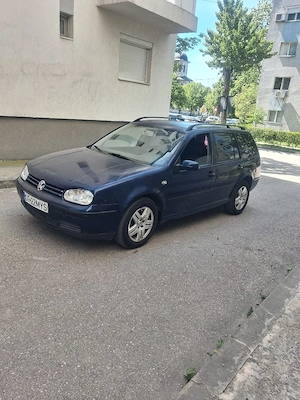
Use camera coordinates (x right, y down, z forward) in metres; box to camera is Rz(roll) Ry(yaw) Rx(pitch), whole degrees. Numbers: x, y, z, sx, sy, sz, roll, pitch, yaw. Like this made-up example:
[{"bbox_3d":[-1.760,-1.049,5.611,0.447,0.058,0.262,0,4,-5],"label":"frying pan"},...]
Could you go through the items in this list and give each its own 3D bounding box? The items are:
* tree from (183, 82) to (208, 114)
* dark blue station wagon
[{"bbox_3d":[7.583,-16.283,52.000,4.200,6.200,4.200,6,16,0],"label":"tree"},{"bbox_3d":[0.250,-0.513,4.980,1.780,1.480,4.380,19,21,39],"label":"dark blue station wagon"}]

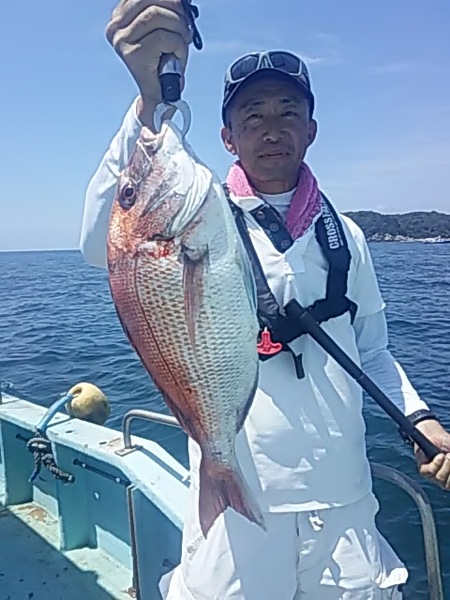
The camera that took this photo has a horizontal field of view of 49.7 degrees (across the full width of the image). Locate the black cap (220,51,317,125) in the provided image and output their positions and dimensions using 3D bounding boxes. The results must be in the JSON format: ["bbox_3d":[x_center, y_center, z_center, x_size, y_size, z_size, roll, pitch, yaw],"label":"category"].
[{"bbox_3d":[0.079,-0.408,0.927,0.178,0.138,0.262,-5,-1,6],"label":"black cap"}]

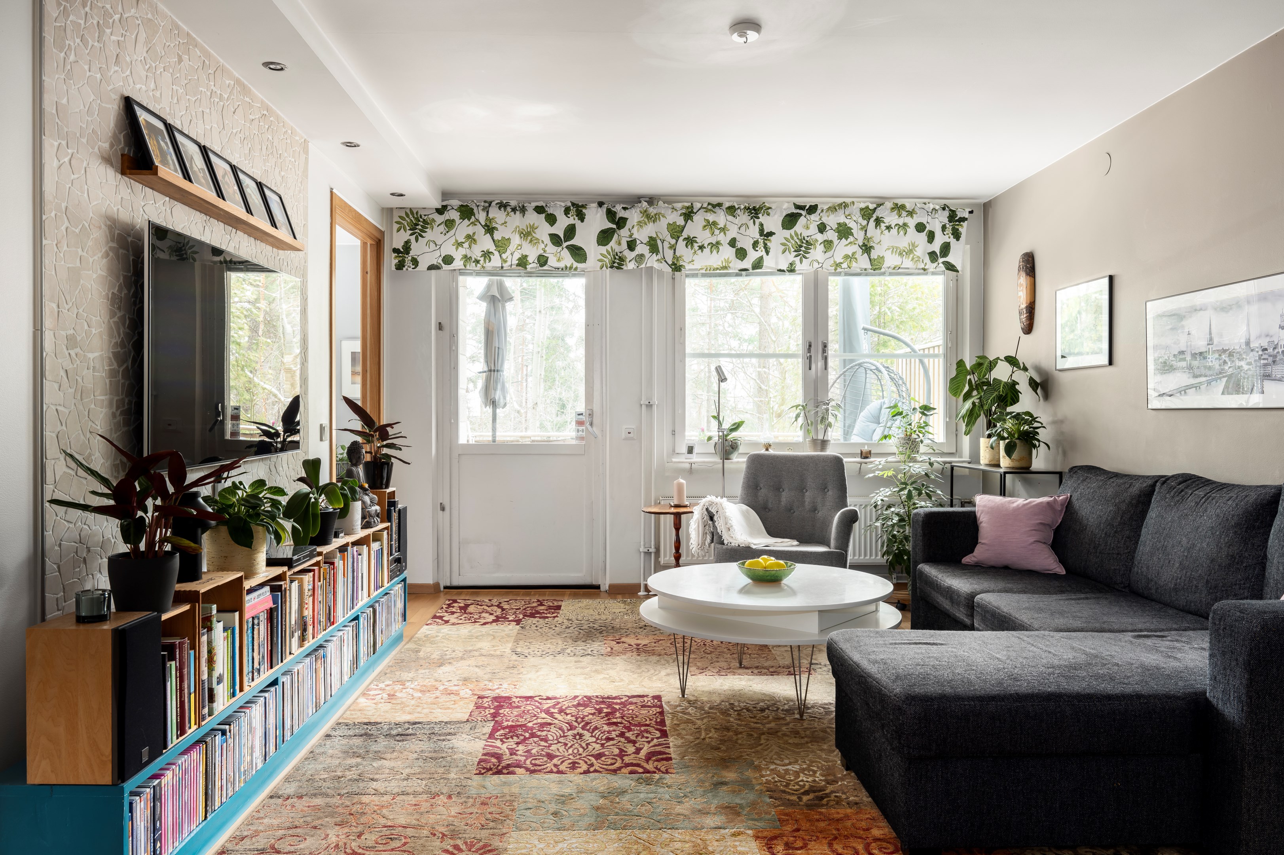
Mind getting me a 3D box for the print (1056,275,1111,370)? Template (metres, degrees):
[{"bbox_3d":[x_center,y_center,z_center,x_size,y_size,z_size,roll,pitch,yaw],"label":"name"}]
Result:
[{"bbox_3d":[2.124,-0.487,4.456,0.025,0.404,0.518,0,1,-1],"label":"print"}]

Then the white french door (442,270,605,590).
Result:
[{"bbox_3d":[-0.721,-0.032,5.664,0.957,2.028,0.080,0,1,-1],"label":"white french door"}]

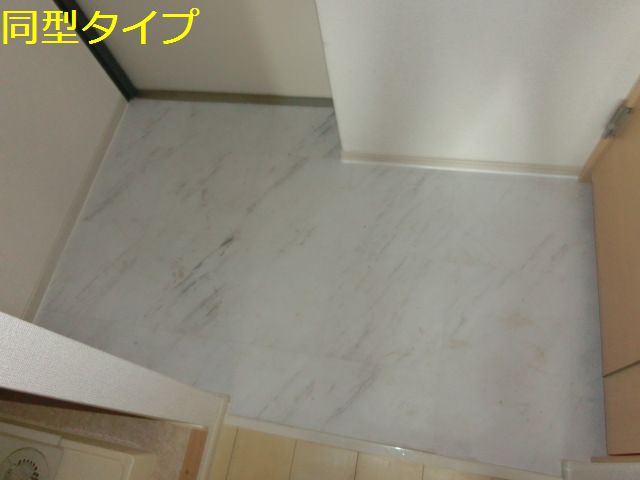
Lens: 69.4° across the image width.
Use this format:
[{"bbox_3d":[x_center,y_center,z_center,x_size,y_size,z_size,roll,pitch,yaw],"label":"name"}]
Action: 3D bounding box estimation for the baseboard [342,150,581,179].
[{"bbox_3d":[0.395,-0.224,1.340,0.677,0.060,0.012,6,66,12],"label":"baseboard"}]

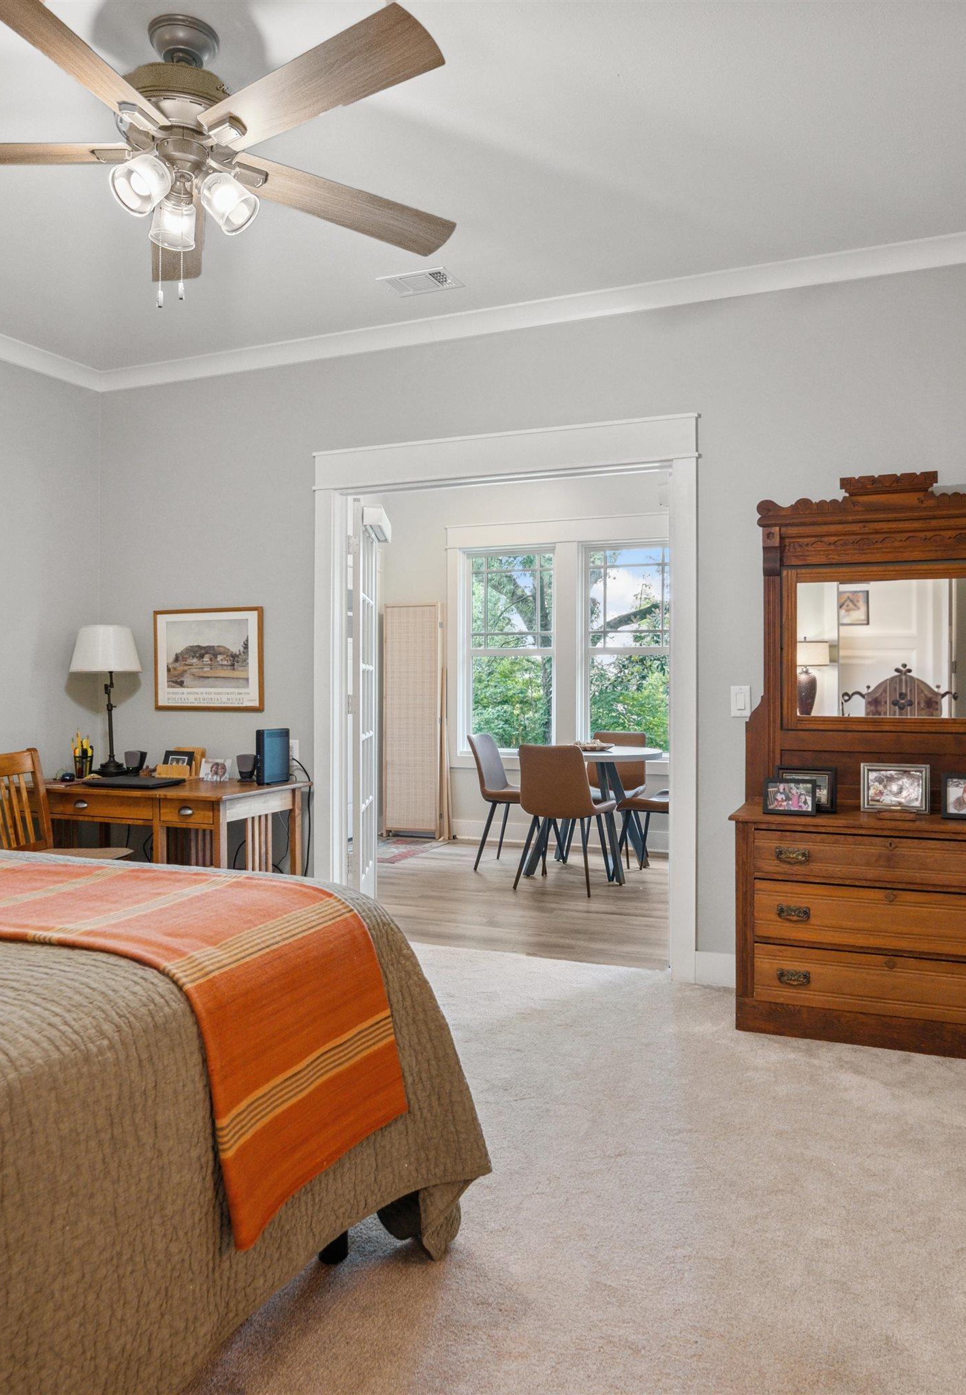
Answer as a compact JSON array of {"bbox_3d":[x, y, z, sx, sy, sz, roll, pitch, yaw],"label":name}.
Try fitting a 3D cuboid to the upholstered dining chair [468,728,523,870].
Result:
[{"bbox_3d":[0.212,0.678,6.090,0.550,0.860,0.450,0,0,22],"label":"upholstered dining chair"}]

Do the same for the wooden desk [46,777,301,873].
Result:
[{"bbox_3d":[-1.429,0.766,4.088,1.210,0.770,0.620,0,1,23],"label":"wooden desk"}]

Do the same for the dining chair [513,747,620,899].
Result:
[{"bbox_3d":[0.489,0.697,5.540,0.475,0.845,0.530,0,1,23],"label":"dining chair"}]

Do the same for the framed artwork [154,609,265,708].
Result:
[{"bbox_3d":[-1.315,-0.176,4.420,0.630,0.480,0.025,0,0,22],"label":"framed artwork"}]

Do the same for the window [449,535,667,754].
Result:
[{"bbox_3d":[0.622,-0.335,6.880,1.740,1.580,0.100,0,0,22],"label":"window"}]

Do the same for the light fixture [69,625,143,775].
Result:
[{"bbox_3d":[-1.720,0.011,4.250,0.325,0.690,0.325,0,1,23],"label":"light fixture"}]

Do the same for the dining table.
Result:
[{"bbox_3d":[0.685,0.728,5.950,0.920,0.760,0.920,0,0,22],"label":"dining table"}]

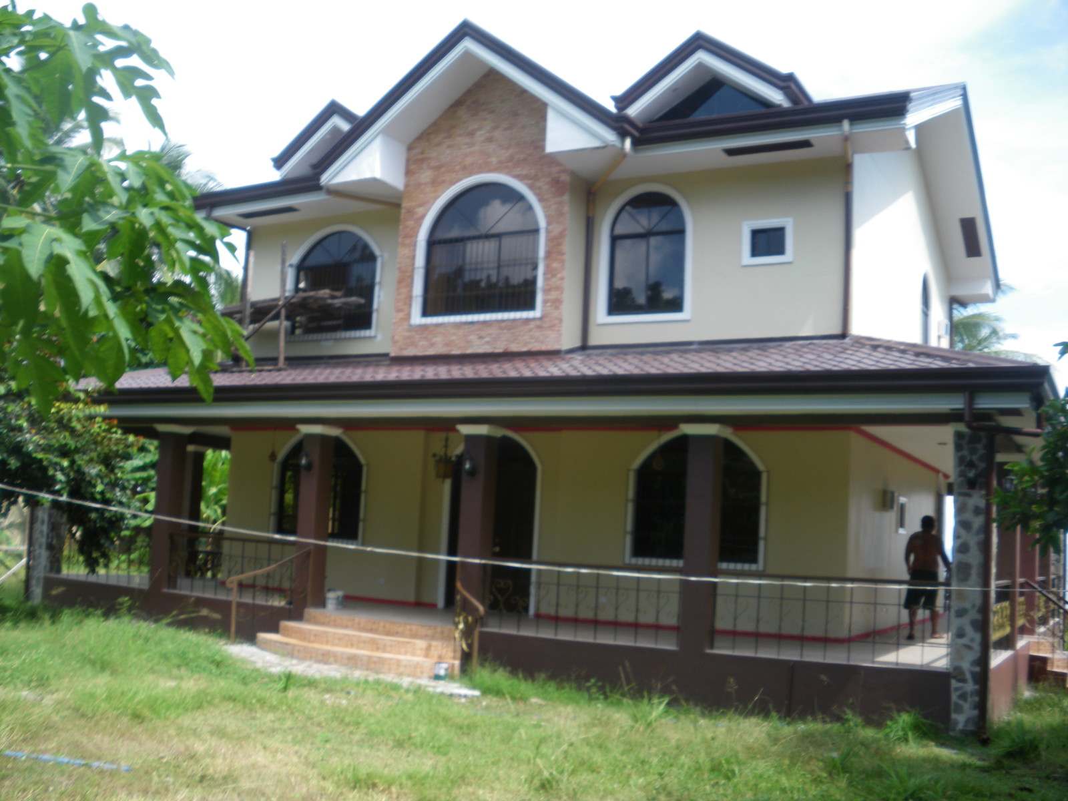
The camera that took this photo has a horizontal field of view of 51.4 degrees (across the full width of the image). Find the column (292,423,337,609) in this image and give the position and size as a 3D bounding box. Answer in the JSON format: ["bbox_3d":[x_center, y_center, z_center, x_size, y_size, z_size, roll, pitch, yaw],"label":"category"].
[{"bbox_3d":[-3.050,1.644,15.369,0.320,2.424,0.320,-1,-8,29],"label":"column"}]

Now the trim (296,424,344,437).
[{"bbox_3d":[-2.988,0.431,15.513,0.495,0.126,0.495,-1,-8,29],"label":"trim"}]

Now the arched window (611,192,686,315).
[{"bbox_3d":[1.659,-2.131,16.064,1.193,1.843,0.146,-1,-8,29],"label":"arched window"}]

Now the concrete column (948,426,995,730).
[{"bbox_3d":[4.262,1.737,10.772,0.366,2.947,0.366,-1,-8,29],"label":"concrete column"}]

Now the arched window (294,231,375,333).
[{"bbox_3d":[-3.330,-1.961,18.367,1.887,1.854,0.133,-1,-8,29],"label":"arched window"}]

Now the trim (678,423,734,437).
[{"bbox_3d":[1.918,0.349,12.308,0.477,0.139,0.477,-1,-8,29],"label":"trim"}]

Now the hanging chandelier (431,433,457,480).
[{"bbox_3d":[-1.236,0.776,15.300,0.400,0.630,0.380,-1,-8,29],"label":"hanging chandelier"}]

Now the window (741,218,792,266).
[{"bbox_3d":[3.093,-2.097,14.719,0.709,0.612,0.122,-1,-8,29],"label":"window"}]

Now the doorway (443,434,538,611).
[{"bbox_3d":[-0.639,1.848,16.845,1.668,2.667,0.175,-1,-8,29],"label":"doorway"}]

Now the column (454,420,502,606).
[{"bbox_3d":[-0.728,1.618,14.062,0.320,2.424,0.320,-1,-8,29],"label":"column"}]

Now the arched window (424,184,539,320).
[{"bbox_3d":[-0.774,-2.271,16.693,2.047,2.047,0.146,-1,-8,29],"label":"arched window"}]

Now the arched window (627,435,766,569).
[{"bbox_3d":[2.143,1.285,14.732,1.957,1.853,0.133,-1,-8,29],"label":"arched window"}]

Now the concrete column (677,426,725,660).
[{"bbox_3d":[1.844,1.530,12.155,0.311,2.509,0.311,-1,-8,29],"label":"concrete column"}]

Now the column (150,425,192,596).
[{"bbox_3d":[-5.354,1.629,16.311,0.311,2.509,0.311,-1,-8,29],"label":"column"}]

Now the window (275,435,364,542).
[{"bbox_3d":[-3.544,1.422,18.458,1.862,1.756,0.146,-1,-8,29],"label":"window"}]

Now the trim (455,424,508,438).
[{"bbox_3d":[-0.663,0.401,14.208,0.495,0.126,0.495,-1,-8,29],"label":"trim"}]

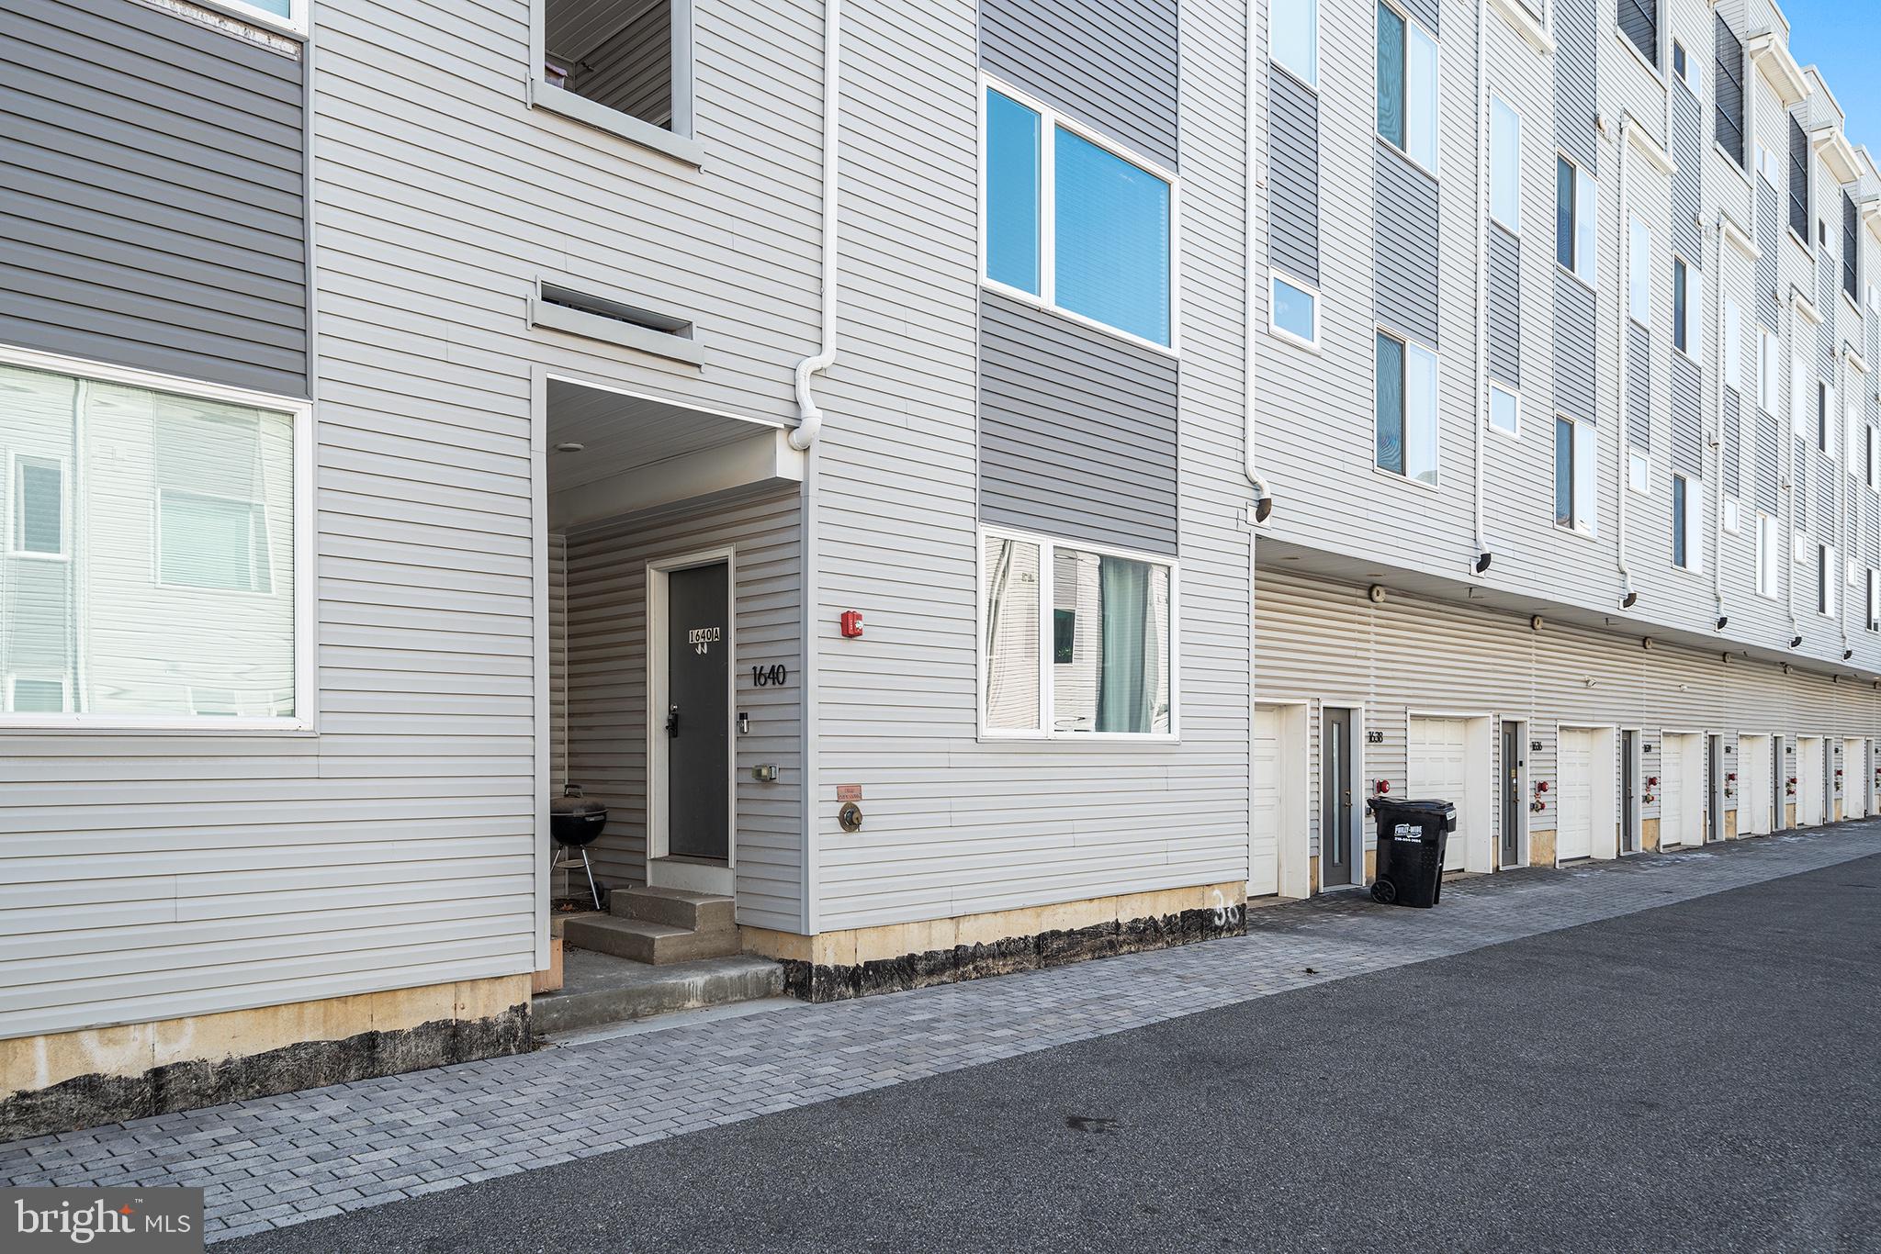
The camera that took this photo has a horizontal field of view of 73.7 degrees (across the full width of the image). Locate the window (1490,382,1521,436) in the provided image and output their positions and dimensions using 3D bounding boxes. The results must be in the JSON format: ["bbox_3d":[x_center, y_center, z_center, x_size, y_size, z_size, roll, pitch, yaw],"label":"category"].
[{"bbox_3d":[6.720,-2.578,14.967,0.883,0.584,0.100,2,-3,-44],"label":"window"}]

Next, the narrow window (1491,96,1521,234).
[{"bbox_3d":[6.725,-5.506,14.971,0.871,1.505,0.100,2,-3,-44],"label":"narrow window"}]

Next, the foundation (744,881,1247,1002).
[{"bbox_3d":[0.719,2.298,9.698,4.872,0.470,0.700,6,-4,-44],"label":"foundation"}]

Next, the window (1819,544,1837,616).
[{"bbox_3d":[18.928,-0.951,26.748,1.420,1.440,0.100,3,-4,-44],"label":"window"}]

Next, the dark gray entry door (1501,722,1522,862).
[{"bbox_3d":[7.994,2.363,17.688,0.920,2.060,0.120,3,-4,-44],"label":"dark gray entry door"}]

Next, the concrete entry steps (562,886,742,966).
[{"bbox_3d":[-1.926,1.983,8.368,0.660,0.345,1.150,3,-4,-44],"label":"concrete entry steps"}]

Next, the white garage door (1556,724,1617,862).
[{"bbox_3d":[10.027,2.623,19.764,2.420,2.140,0.400,3,-4,-44],"label":"white garage door"}]

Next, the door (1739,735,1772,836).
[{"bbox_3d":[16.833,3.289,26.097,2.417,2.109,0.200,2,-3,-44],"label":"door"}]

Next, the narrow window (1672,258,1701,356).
[{"bbox_3d":[11.750,-4.963,19.764,1.436,1.514,0.100,2,-3,-44],"label":"narrow window"}]

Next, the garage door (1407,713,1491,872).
[{"bbox_3d":[6.544,2.192,16.289,2.450,2.140,0.200,3,-4,-44],"label":"garage door"}]

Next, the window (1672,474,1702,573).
[{"bbox_3d":[11.916,-1.624,19.975,1.420,1.440,0.100,3,-4,-44],"label":"window"}]

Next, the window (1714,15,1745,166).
[{"bbox_3d":[13.801,-9.376,21.958,1.803,2.221,0.100,3,-4,-44],"label":"window"}]

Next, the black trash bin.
[{"bbox_3d":[4.870,2.320,12.920,0.750,1.070,0.630,-2,-4,36],"label":"black trash bin"}]

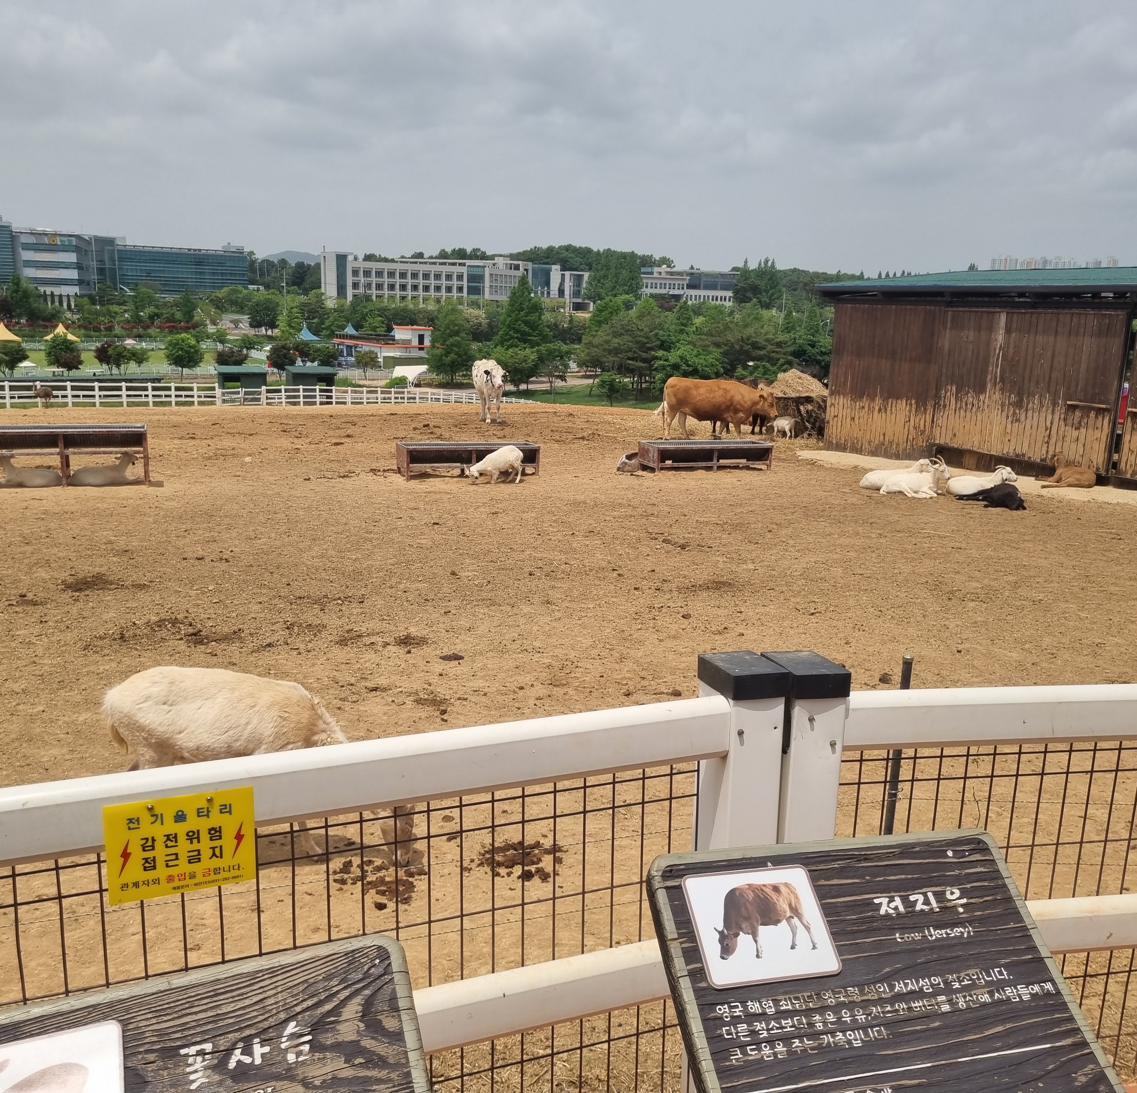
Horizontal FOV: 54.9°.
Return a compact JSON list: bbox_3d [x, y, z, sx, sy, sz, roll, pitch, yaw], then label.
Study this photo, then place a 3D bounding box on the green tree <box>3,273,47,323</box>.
[{"bbox_3d":[-101.840,-46.126,203.989,8.316,9.107,8.316,1,13,0],"label":"green tree"}]

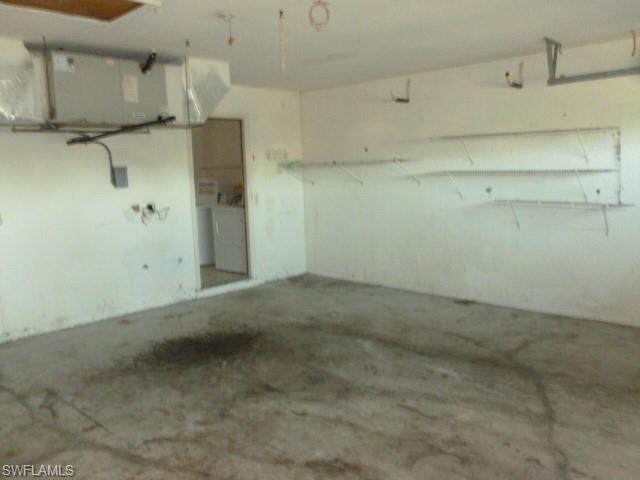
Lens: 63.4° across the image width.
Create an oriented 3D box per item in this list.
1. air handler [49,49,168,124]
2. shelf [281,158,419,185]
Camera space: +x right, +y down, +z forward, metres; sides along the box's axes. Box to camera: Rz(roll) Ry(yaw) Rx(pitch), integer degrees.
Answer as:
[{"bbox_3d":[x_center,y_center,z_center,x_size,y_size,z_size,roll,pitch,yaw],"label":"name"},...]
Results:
[{"bbox_3d":[-1.976,-1.283,4.625,0.560,0.548,1.075,6,11,44],"label":"air handler"},{"bbox_3d":[0.327,-0.835,6.479,1.961,0.292,0.382,6,11,44],"label":"shelf"}]

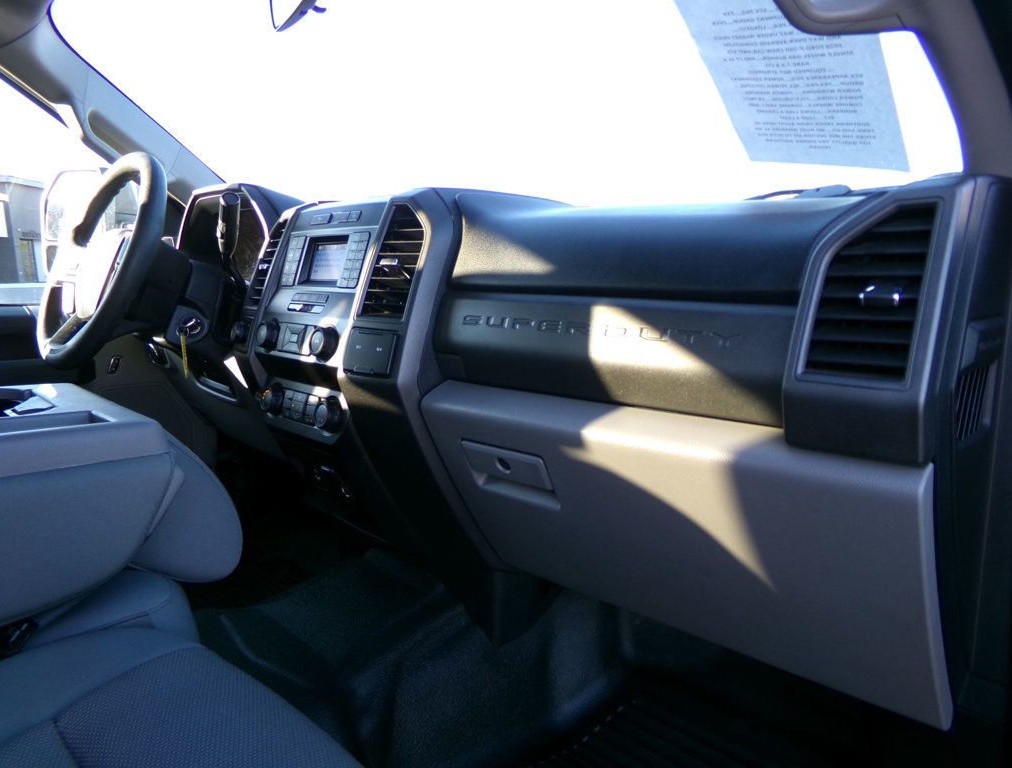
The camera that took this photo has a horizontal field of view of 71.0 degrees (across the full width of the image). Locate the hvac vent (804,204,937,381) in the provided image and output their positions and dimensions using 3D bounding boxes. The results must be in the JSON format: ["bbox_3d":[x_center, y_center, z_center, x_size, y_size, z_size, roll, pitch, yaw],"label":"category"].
[{"bbox_3d":[0.269,-0.069,0.521,0.065,0.141,0.036,7,-17,38],"label":"hvac vent"}]

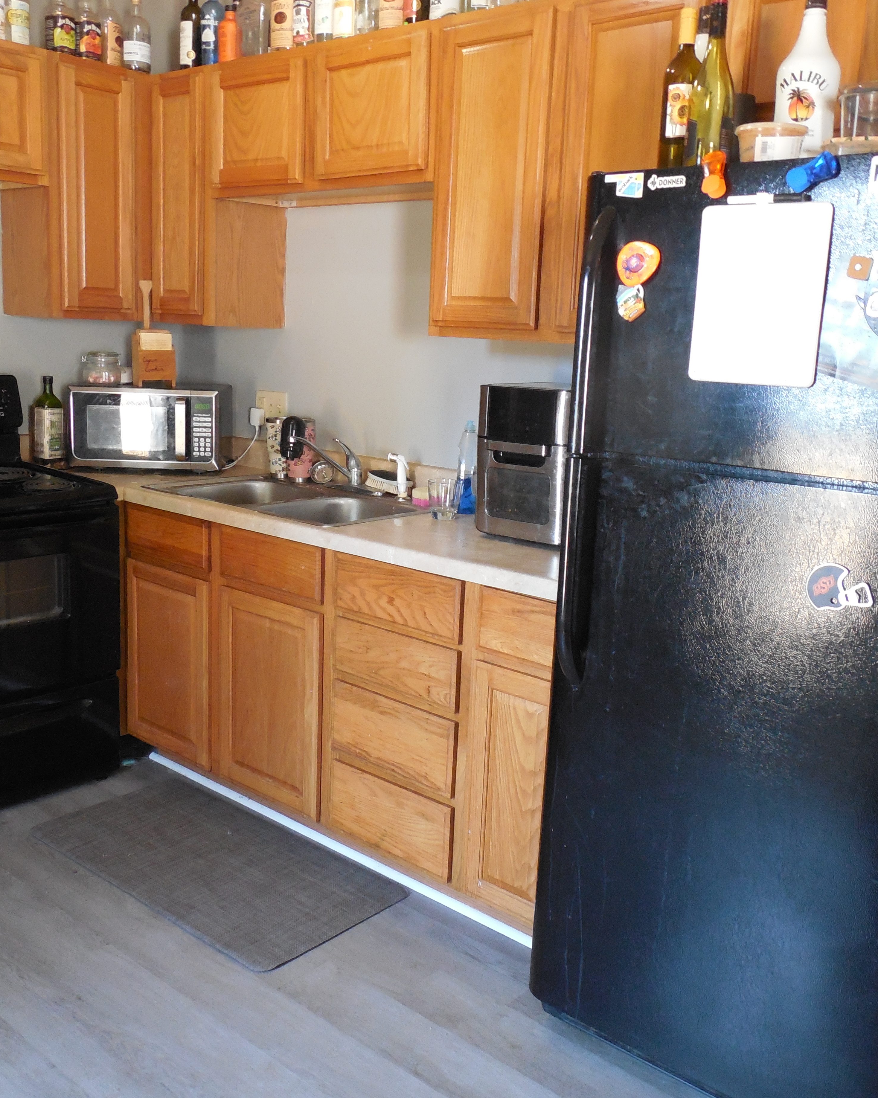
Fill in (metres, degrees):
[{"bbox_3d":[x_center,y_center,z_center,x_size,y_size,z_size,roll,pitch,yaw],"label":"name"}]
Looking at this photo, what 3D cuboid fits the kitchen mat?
[{"bbox_3d":[-0.606,0.823,2.806,1.000,0.014,0.495,12,15,37],"label":"kitchen mat"}]

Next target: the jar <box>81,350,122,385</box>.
[{"bbox_3d":[-1.131,-0.611,3.556,0.128,0.112,0.120,-1,12,-18],"label":"jar"}]

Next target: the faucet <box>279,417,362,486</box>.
[{"bbox_3d":[-0.359,-0.300,3.296,0.265,0.212,0.090,2,12,-4],"label":"faucet"}]

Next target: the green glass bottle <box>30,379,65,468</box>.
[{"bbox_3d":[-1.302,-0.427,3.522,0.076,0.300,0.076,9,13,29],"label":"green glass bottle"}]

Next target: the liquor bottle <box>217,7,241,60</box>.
[{"bbox_3d":[-0.639,-1.555,3.238,0.072,0.190,0.070,1,12,-6],"label":"liquor bottle"}]

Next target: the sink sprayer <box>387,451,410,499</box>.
[{"bbox_3d":[-0.117,-0.213,3.130,0.067,0.138,0.044,1,12,-8],"label":"sink sprayer"}]

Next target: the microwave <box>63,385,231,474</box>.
[{"bbox_3d":[-0.964,-0.415,3.591,0.470,0.272,0.384,2,12,-5],"label":"microwave"}]

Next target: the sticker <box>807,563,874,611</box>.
[{"bbox_3d":[0.642,0.063,1.691,0.107,0.075,0.004,-3,5,42],"label":"sticker"}]

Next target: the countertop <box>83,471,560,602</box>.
[{"bbox_3d":[-0.362,-0.125,3.110,2.270,0.042,0.640,12,15,39],"label":"countertop"}]

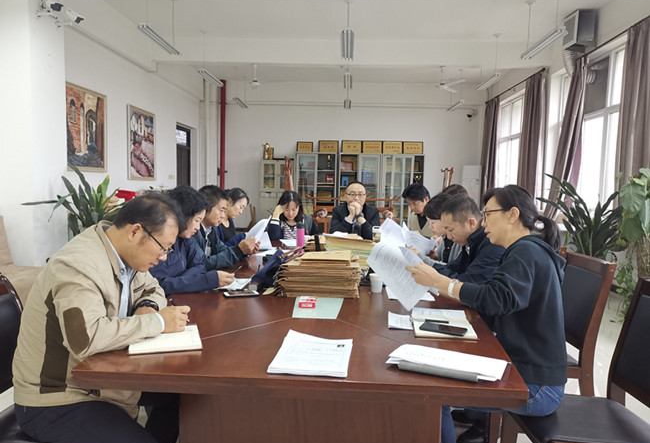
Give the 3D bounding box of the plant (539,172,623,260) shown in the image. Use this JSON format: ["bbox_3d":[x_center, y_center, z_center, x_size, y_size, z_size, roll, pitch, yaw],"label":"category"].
[{"bbox_3d":[2.652,0.232,5.261,0.850,1.420,0.830,1,4,3],"label":"plant"}]

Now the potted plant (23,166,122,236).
[{"bbox_3d":[-2.381,0.173,4.842,1.050,1.380,1.000,2,4,3],"label":"potted plant"}]

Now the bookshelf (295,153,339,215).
[{"bbox_3d":[-0.185,-0.564,11.661,0.910,1.940,0.400,2,4,3],"label":"bookshelf"}]

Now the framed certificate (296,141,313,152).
[{"bbox_3d":[-0.464,-1.705,11.643,0.370,0.250,0.025,1,4,3],"label":"framed certificate"}]

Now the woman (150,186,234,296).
[{"bbox_3d":[-0.819,0.446,2.580,0.750,1.250,0.520,2,4,5],"label":"woman"}]

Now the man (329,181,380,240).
[{"bbox_3d":[0.281,0.277,4.704,0.520,1.300,0.680,1,4,4],"label":"man"}]

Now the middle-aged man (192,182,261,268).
[{"bbox_3d":[-0.653,0.407,3.051,0.670,1.250,0.520,2,4,15],"label":"middle-aged man"}]

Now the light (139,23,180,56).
[{"bbox_3d":[-2.069,-2.276,6.337,0.140,0.080,1.230,2,4,3],"label":"light"}]

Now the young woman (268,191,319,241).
[{"bbox_3d":[-0.309,0.328,4.706,0.480,1.200,0.700,2,4,3],"label":"young woman"}]

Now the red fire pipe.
[{"bbox_3d":[-2.363,-1.419,11.753,0.118,3.550,0.118,1,4,3],"label":"red fire pipe"}]

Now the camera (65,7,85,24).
[{"bbox_3d":[-2.564,-2.104,5.188,0.220,0.100,0.090,30,8,6],"label":"camera"}]

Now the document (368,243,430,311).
[{"bbox_3d":[0.291,0.205,1.928,0.270,0.050,0.205,45,37,12],"label":"document"}]

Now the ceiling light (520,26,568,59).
[{"bbox_3d":[2.645,-2.136,6.166,0.155,0.080,1.240,1,4,3],"label":"ceiling light"}]

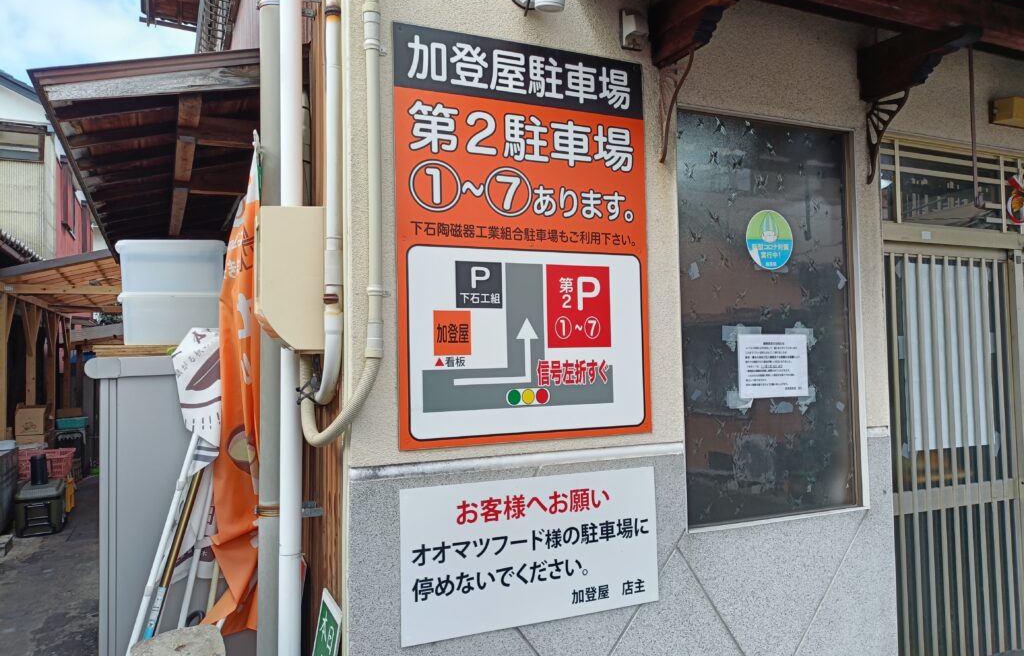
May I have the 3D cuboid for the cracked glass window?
[{"bbox_3d":[0.890,-0.036,2.514,0.766,1.341,0.050,0,-2,-24],"label":"cracked glass window"}]

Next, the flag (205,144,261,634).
[{"bbox_3d":[-0.969,0.209,2.600,0.230,1.680,0.150,0,-2,-24],"label":"flag"}]

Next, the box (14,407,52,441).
[{"bbox_3d":[-5.274,1.030,8.150,0.280,0.290,0.340,0,-2,-24],"label":"box"}]

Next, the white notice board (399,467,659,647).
[{"bbox_3d":[0.074,0.625,2.086,0.795,0.406,0.012,0,-2,-24],"label":"white notice board"}]

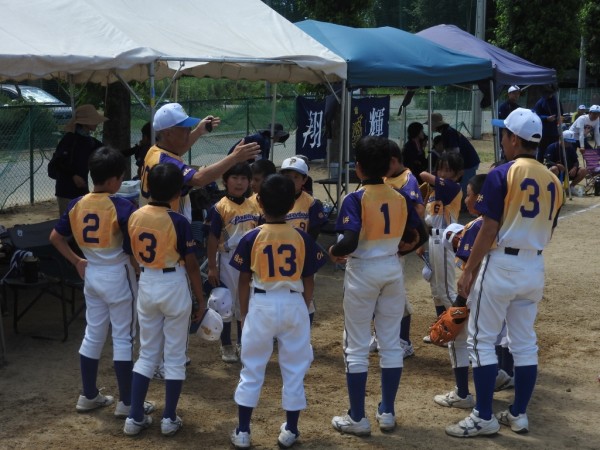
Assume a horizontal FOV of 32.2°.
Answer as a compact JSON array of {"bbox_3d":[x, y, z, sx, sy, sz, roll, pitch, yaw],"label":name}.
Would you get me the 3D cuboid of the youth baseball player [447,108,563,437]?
[{"bbox_3d":[1.071,0.250,5.447,0.470,1.710,0.370,-6,10,-36],"label":"youth baseball player"}]

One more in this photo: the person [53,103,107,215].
[{"bbox_3d":[-2.059,-0.329,9.757,0.450,1.593,0.500,-1,8,-5],"label":"person"}]

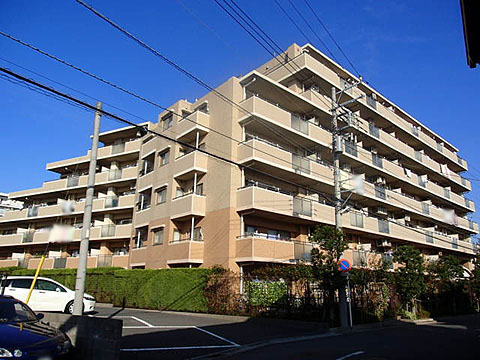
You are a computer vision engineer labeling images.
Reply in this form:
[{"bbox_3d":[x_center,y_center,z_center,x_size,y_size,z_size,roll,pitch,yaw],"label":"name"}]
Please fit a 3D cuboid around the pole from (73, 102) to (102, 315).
[{"bbox_3d":[-4.189,0.847,9.574,0.240,6.630,0.240,6,-18,-23],"label":"pole"}]

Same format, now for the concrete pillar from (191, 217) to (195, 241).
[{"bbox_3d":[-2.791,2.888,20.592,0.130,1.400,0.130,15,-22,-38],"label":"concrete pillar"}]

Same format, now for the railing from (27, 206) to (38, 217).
[{"bbox_3d":[-23.642,3.632,39.597,1.700,1.150,0.120,-8,-19,25],"label":"railing"}]

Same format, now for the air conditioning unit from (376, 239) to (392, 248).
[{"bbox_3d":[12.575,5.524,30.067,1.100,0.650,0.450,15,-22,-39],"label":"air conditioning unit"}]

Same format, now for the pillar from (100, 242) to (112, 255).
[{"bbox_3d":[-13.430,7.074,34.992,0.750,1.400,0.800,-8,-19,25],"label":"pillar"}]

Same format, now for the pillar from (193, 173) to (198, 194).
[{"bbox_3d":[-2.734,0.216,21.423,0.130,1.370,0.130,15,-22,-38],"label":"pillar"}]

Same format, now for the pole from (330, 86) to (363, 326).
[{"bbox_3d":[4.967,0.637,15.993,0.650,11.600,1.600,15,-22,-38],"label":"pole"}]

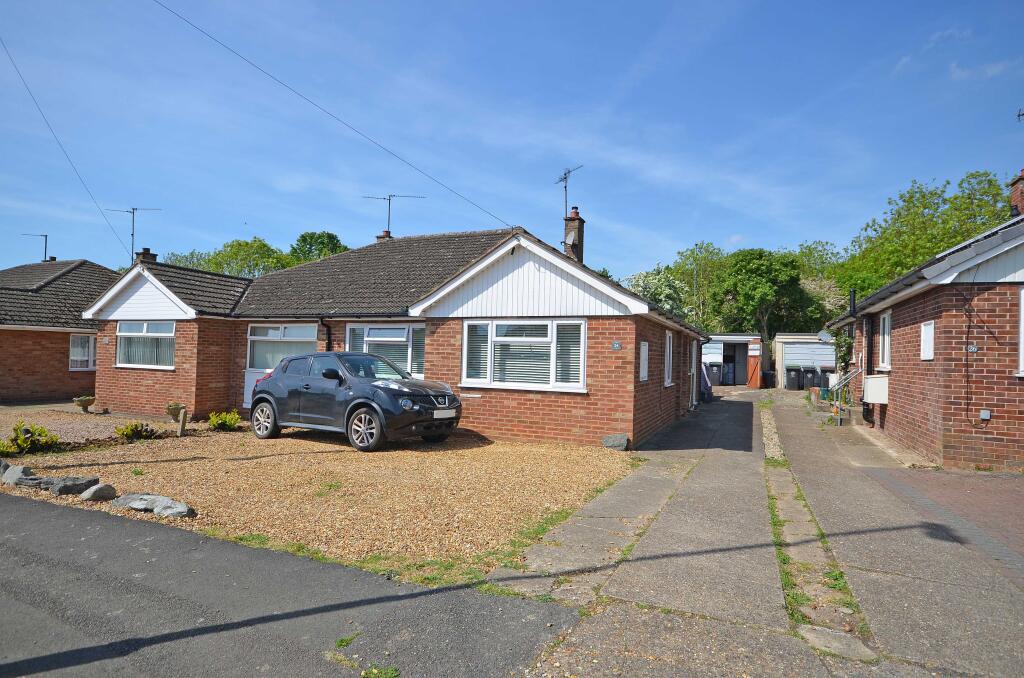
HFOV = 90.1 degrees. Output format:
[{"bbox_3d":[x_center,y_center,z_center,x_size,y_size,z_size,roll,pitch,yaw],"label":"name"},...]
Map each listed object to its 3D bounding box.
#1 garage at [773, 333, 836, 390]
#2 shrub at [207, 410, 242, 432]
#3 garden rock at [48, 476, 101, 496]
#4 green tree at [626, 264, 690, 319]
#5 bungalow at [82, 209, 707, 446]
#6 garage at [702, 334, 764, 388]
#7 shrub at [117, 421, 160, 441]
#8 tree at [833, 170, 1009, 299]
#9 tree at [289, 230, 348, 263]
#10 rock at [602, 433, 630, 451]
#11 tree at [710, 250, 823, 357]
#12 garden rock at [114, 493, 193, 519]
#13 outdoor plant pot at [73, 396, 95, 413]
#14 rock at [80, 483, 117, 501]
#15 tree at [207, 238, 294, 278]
[{"bbox_3d":[13.743,1.087,24.154,2.530,2.480,5.000,1,-2,25],"label":"garage"},{"bbox_3d":[-5.776,1.623,10.300,0.600,0.440,0.540,1,-2,25],"label":"shrub"},{"bbox_3d":[-4.274,1.433,4.980,0.440,0.140,0.360,1,-2,25],"label":"garden rock"},{"bbox_3d":[8.339,-0.984,29.898,4.400,6.787,4.400,1,-2,25],"label":"green tree"},{"bbox_3d":[-2.048,-0.819,16.145,14.650,5.700,12.200,1,-2,25],"label":"bungalow"},{"bbox_3d":[10.878,1.036,25.572,2.780,2.380,5.000,1,-2,25],"label":"garage"},{"bbox_3d":[-6.524,1.565,8.900,0.620,0.310,0.500,3,-2,-36],"label":"shrub"},{"bbox_3d":[21.588,-3.153,27.000,8.000,11.200,7.500,0,-2,39],"label":"tree"},{"bbox_3d":[-16.370,-3.229,43.000,6.300,11.400,6.000,2,-2,-21],"label":"tree"},{"bbox_3d":[1.642,1.604,8.030,0.410,0.235,0.280,1,-2,25],"label":"rock"},{"bbox_3d":[14.944,-1.378,30.000,6.200,7.500,5.800,1,-2,26],"label":"tree"},{"bbox_3d":[-3.424,1.571,4.880,0.780,0.140,0.330,1,-2,18],"label":"garden rock"},{"bbox_3d":[-11.231,1.718,13.400,0.460,0.420,0.460,1,-2,25],"label":"outdoor plant pot"},{"bbox_3d":[-4.244,1.561,5.250,0.290,0.140,0.230,3,-2,-38],"label":"rock"},{"bbox_3d":[-21.146,-2.820,41.000,7.500,10.200,7.000,2,-2,-27],"label":"tree"}]

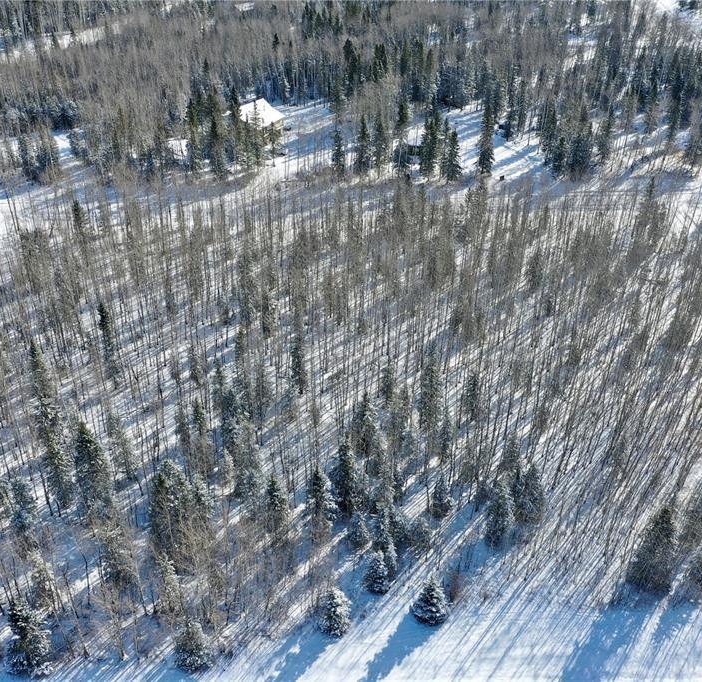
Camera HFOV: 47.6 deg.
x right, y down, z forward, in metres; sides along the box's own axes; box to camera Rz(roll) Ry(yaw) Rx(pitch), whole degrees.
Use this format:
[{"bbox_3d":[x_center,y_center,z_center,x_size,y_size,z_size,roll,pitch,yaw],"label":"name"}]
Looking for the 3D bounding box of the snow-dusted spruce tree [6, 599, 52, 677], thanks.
[{"bbox_3d":[-29.087,25.597,70.110,3.820,8.960,3.820,2,34,0],"label":"snow-dusted spruce tree"}]

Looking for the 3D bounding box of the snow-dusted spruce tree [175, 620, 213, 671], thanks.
[{"bbox_3d":[-16.070,30.330,80.380,3.630,6.410,3.630,-7,34,-14],"label":"snow-dusted spruce tree"}]

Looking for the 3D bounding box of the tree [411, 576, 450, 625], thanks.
[{"bbox_3d":[8.838,27.196,85.824,4.280,5.450,4.280,2,33,0],"label":"tree"}]

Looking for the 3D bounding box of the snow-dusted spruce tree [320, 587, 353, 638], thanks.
[{"bbox_3d":[-1.425,25.041,75.047,3.070,5.730,3.070,2,34,0],"label":"snow-dusted spruce tree"}]

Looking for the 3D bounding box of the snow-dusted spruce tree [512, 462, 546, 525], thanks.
[{"bbox_3d":[22.290,18.520,97.910,4.140,9.370,4.140,12,34,15],"label":"snow-dusted spruce tree"}]

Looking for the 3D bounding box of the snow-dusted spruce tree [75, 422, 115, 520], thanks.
[{"bbox_3d":[-30.946,15.082,94.479,4.390,14.690,4.390,2,33,0],"label":"snow-dusted spruce tree"}]

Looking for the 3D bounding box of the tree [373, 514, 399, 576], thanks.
[{"bbox_3d":[3.536,20.227,79.757,2.670,8.590,2.670,2,34,0],"label":"tree"}]

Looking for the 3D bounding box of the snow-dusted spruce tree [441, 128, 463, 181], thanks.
[{"bbox_3d":[24.700,-44.980,192.180,4.880,12.800,4.880,6,33,6],"label":"snow-dusted spruce tree"}]

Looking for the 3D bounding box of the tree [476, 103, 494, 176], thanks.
[{"bbox_3d":[28.532,-42.028,165.202,3.850,15.800,3.850,2,34,0],"label":"tree"}]

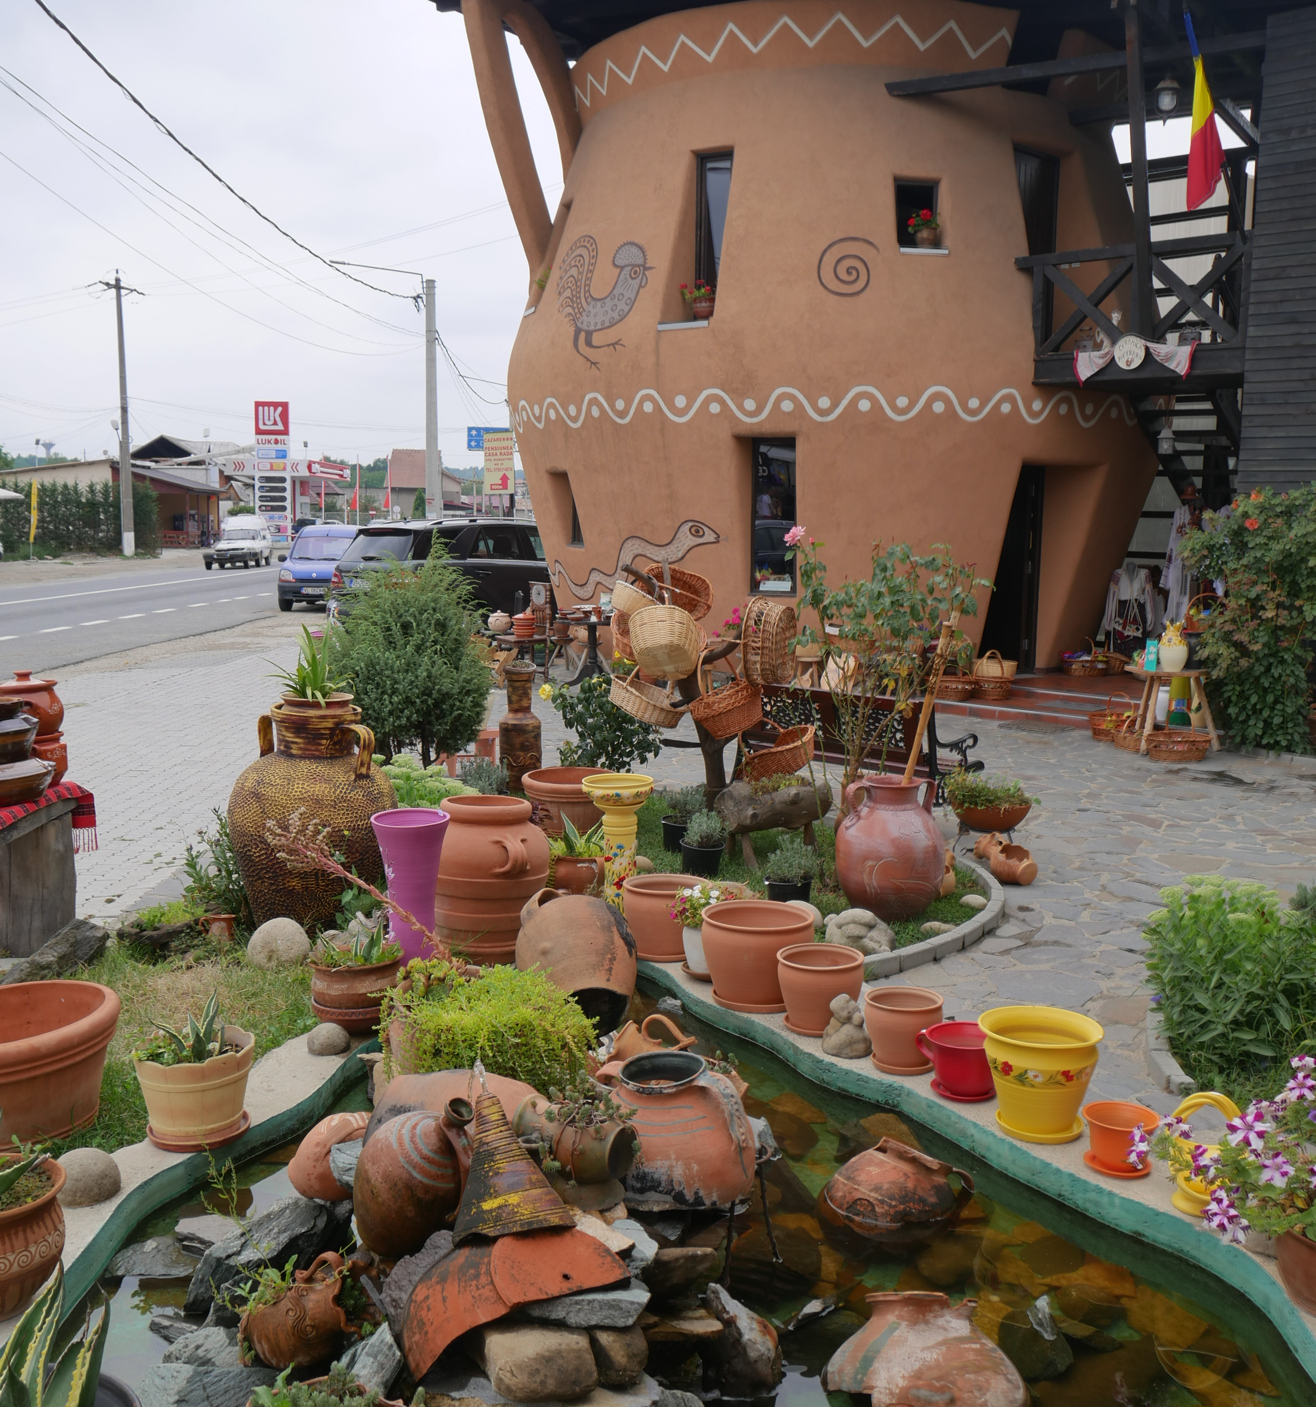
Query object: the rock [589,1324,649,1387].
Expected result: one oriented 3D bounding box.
[{"bbox_3d":[-0.071,1.251,2.720,0.120,0.125,0.140,-2,8,-17],"label":"rock"}]

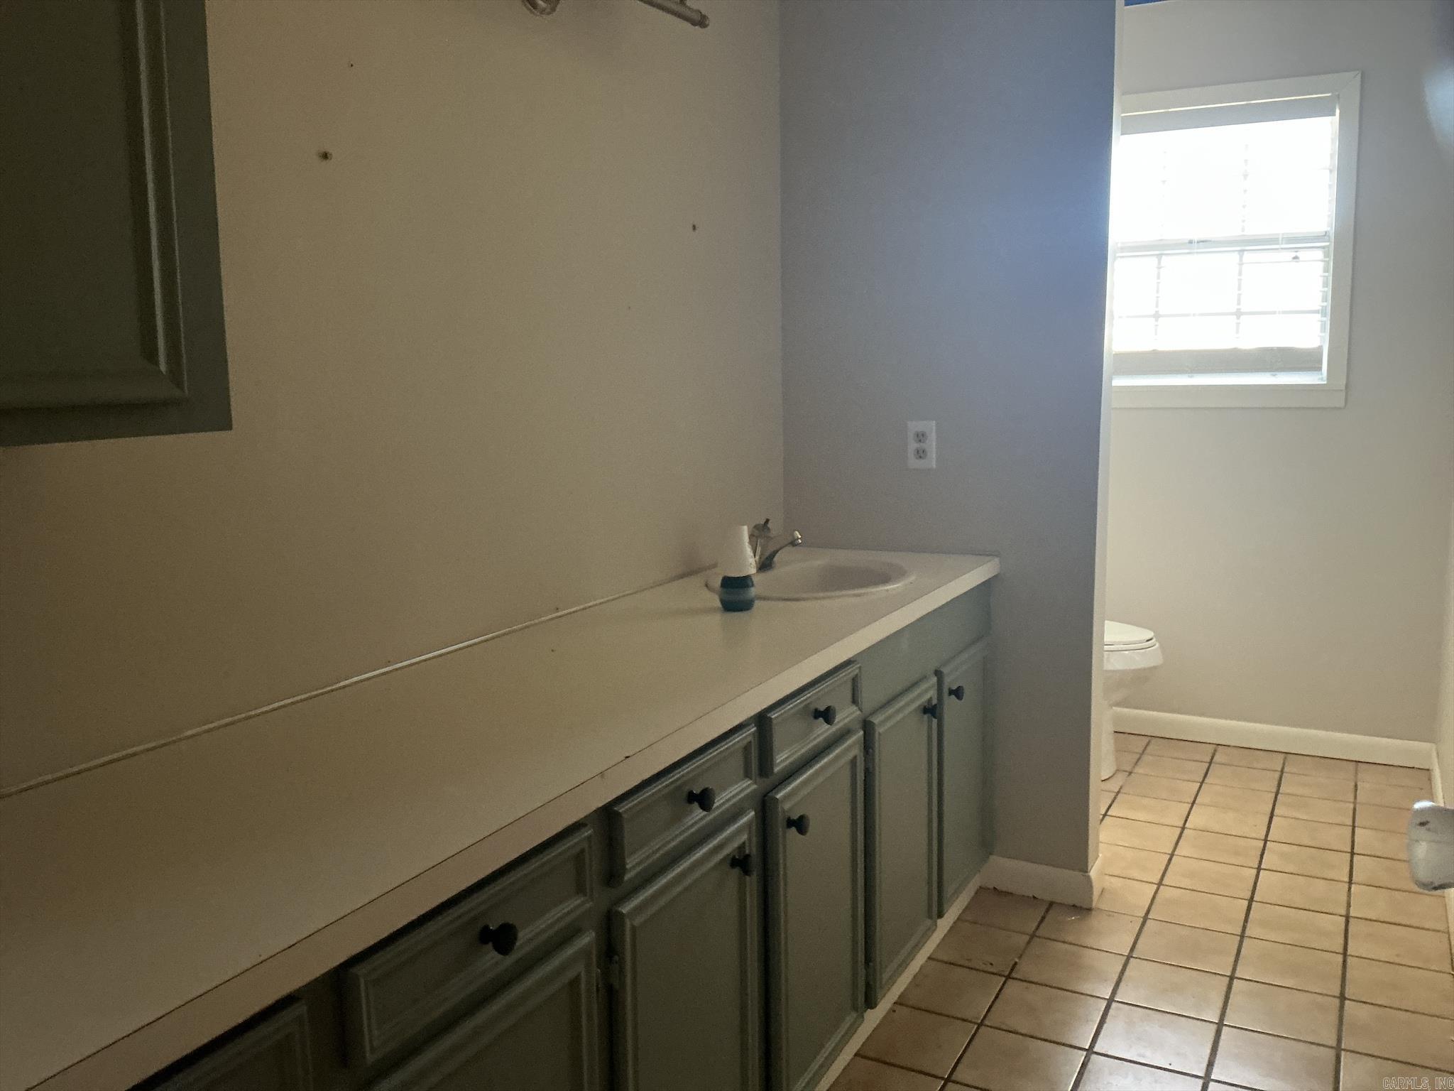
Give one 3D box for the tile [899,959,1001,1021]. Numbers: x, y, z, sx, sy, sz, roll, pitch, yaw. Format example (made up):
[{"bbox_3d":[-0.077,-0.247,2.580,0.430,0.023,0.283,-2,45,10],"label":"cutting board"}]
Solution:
[{"bbox_3d":[0.461,0.920,2.429,0.182,0.010,0.198,3,9,29],"label":"tile"}]

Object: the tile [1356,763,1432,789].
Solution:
[{"bbox_3d":[2.062,0.714,3.626,0.199,0.009,0.199,3,9,29],"label":"tile"}]

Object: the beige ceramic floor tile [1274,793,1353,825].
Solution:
[{"bbox_3d":[1.689,0.760,3.378,0.200,0.010,0.195,3,10,29],"label":"beige ceramic floor tile"}]

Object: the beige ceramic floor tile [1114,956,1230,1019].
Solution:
[{"bbox_3d":[0.928,0.928,2.450,0.200,0.010,0.195,3,10,29],"label":"beige ceramic floor tile"}]

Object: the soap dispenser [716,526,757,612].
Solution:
[{"bbox_3d":[0.019,0.044,2.293,0.079,0.162,0.079,-2,9,0],"label":"soap dispenser"}]

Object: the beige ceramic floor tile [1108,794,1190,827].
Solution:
[{"bbox_3d":[1.225,0.771,3.402,0.199,0.009,0.199,3,9,29],"label":"beige ceramic floor tile"}]

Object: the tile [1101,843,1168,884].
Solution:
[{"bbox_3d":[1.041,0.834,3.085,0.199,0.010,0.198,3,10,29],"label":"tile"}]

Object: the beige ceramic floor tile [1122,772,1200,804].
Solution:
[{"bbox_3d":[1.335,0.748,3.611,0.199,0.010,0.198,3,10,29],"label":"beige ceramic floor tile"}]

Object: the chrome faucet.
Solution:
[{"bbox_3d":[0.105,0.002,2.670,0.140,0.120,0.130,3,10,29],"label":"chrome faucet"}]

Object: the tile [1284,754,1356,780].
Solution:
[{"bbox_3d":[1.899,0.712,3.760,0.199,0.010,0.198,3,10,29],"label":"tile"}]

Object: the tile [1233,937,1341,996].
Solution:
[{"bbox_3d":[1.212,0.911,2.532,0.199,0.010,0.198,3,10,29],"label":"tile"}]

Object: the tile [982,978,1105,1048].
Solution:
[{"bbox_3d":[0.642,0.938,2.355,0.199,0.009,0.199,3,9,29],"label":"tile"}]

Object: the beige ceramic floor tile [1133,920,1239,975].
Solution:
[{"bbox_3d":[1.025,0.899,2.622,0.200,0.010,0.195,3,10,29],"label":"beige ceramic floor tile"}]

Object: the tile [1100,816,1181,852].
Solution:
[{"bbox_3d":[1.132,0.801,3.237,0.200,0.010,0.195,3,10,29],"label":"tile"}]

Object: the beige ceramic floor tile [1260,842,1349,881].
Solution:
[{"bbox_3d":[1.492,0.817,3.028,0.196,0.010,0.198,3,9,29],"label":"beige ceramic floor tile"}]

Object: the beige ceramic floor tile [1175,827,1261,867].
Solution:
[{"bbox_3d":[1.323,0.816,3.159,0.199,0.010,0.198,3,10,29],"label":"beige ceramic floor tile"}]

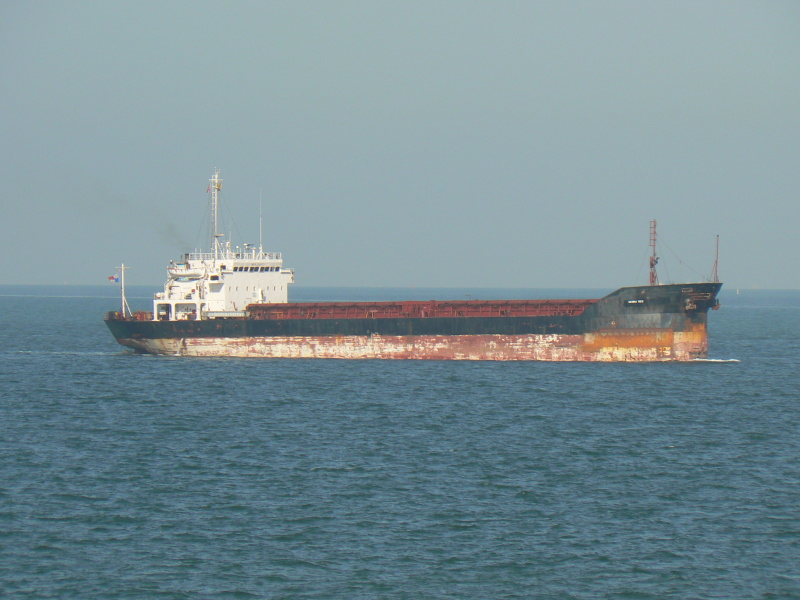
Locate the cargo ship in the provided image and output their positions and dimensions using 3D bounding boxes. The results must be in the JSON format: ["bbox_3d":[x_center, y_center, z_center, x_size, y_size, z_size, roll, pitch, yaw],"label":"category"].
[{"bbox_3d":[1.770,-4.570,1078.000,100.140,27.150,17.200,0,0,34],"label":"cargo ship"}]

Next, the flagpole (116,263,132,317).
[{"bbox_3d":[-38.930,-1.340,1103.760,1.200,7.770,2.200,0,0,34],"label":"flagpole"}]

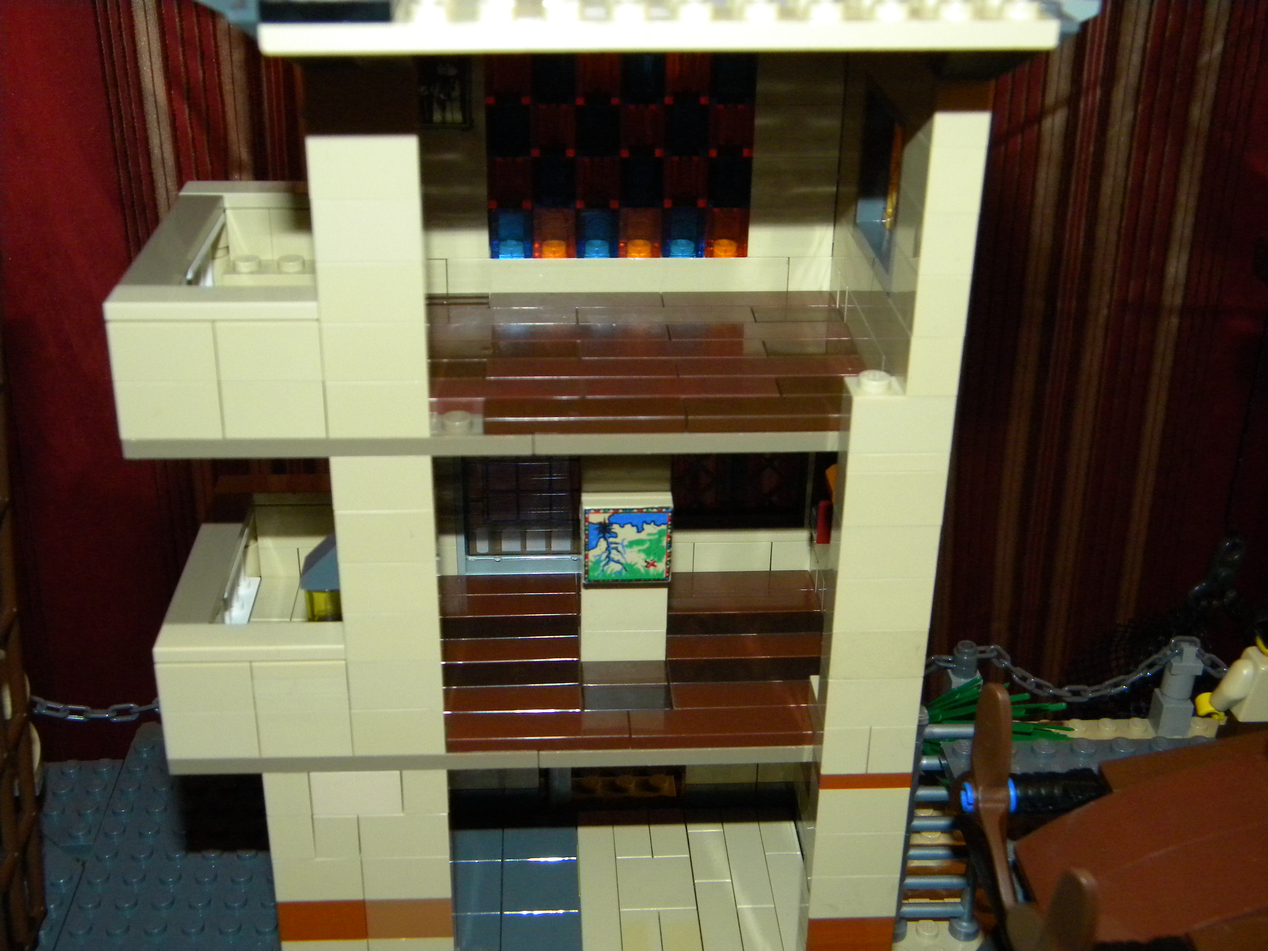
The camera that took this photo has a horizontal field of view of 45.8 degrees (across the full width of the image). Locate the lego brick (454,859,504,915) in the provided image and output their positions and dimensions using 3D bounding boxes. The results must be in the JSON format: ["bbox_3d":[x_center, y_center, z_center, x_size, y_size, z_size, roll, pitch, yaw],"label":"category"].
[{"bbox_3d":[-0.035,0.087,0.312,0.016,0.003,0.016,-1,26,-4],"label":"lego brick"}]

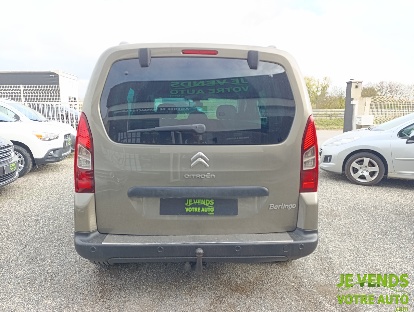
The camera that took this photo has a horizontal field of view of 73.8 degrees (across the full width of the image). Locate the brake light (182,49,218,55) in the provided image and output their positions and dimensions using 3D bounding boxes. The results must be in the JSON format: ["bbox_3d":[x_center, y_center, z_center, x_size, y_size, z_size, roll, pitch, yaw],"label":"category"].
[{"bbox_3d":[-0.047,-0.733,1.951,0.255,0.037,0.035,0,8,-2],"label":"brake light"}]

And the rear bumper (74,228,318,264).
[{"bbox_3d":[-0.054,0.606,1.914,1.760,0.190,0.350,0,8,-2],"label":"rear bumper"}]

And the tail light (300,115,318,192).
[{"bbox_3d":[0.730,-0.014,1.954,0.165,0.555,0.190,0,8,-2],"label":"tail light"}]

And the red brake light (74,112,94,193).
[{"bbox_3d":[-0.837,-0.019,1.894,0.165,0.555,0.190,0,8,-2],"label":"red brake light"}]

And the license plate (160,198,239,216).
[{"bbox_3d":[-0.050,0.343,1.845,0.520,0.112,0.015,0,8,-2],"label":"license plate"}]

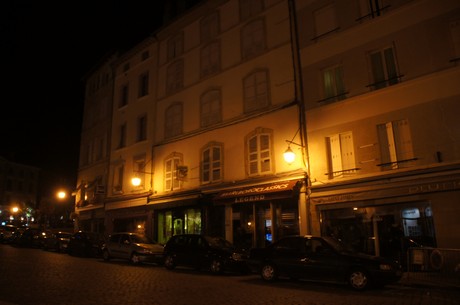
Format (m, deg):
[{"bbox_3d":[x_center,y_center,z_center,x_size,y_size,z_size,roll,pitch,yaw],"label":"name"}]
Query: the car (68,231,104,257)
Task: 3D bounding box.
[{"bbox_3d":[-7.463,5.030,19.326,3.853,1.440,1.650,-10,-16,40],"label":"car"}]

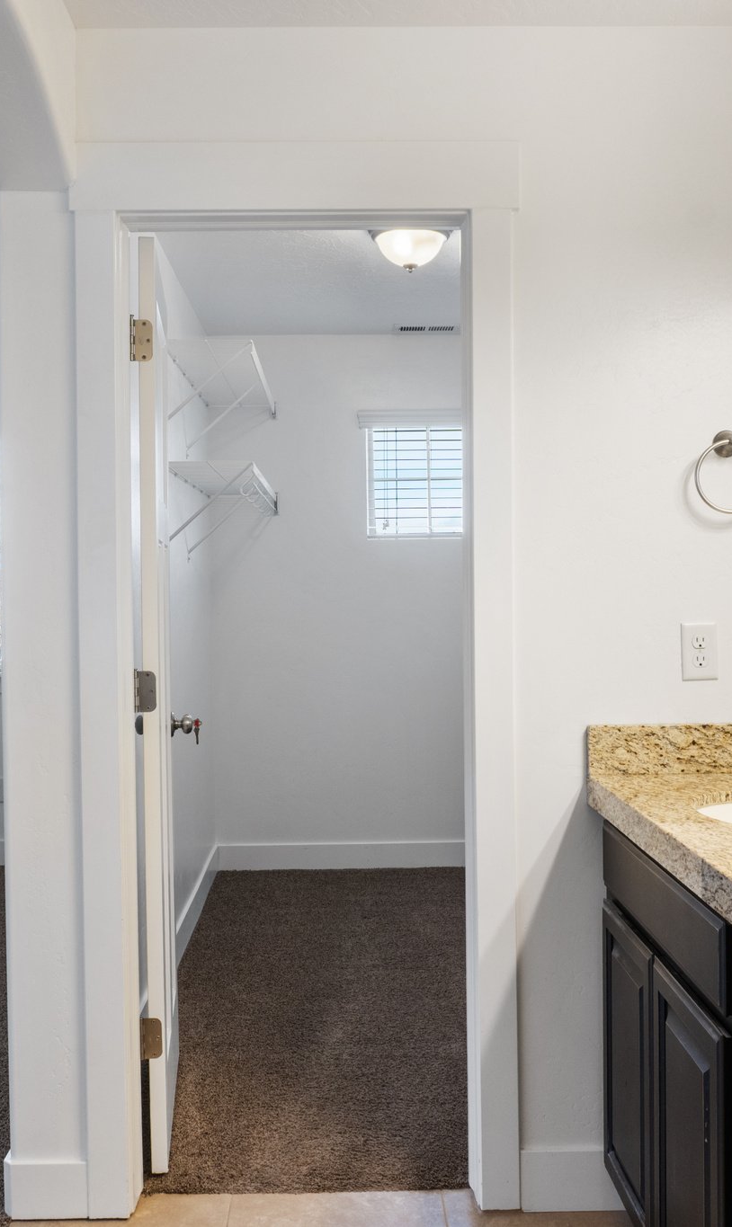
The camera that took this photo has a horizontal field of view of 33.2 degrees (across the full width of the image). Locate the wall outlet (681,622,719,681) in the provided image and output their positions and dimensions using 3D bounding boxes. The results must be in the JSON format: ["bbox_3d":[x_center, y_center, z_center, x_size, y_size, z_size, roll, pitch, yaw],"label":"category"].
[{"bbox_3d":[0.691,0.080,2.537,0.072,0.117,0.008,-1,1,-1],"label":"wall outlet"}]

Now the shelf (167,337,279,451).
[{"bbox_3d":[-0.545,-0.782,4.872,0.303,0.323,1.450,-1,1,-1],"label":"shelf"}]

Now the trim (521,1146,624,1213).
[{"bbox_3d":[0.438,1.175,2.549,0.222,0.129,0.015,-1,1,-1],"label":"trim"}]

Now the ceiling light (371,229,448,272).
[{"bbox_3d":[0.141,-1.160,3.913,0.275,0.150,0.275,-1,1,-1],"label":"ceiling light"}]

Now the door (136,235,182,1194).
[{"bbox_3d":[-0.502,0.199,3.008,0.036,2.030,0.711,-1,1,-7],"label":"door"}]

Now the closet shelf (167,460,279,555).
[{"bbox_3d":[-0.540,-0.374,4.879,0.303,0.320,1.450,-1,1,-1],"label":"closet shelf"}]

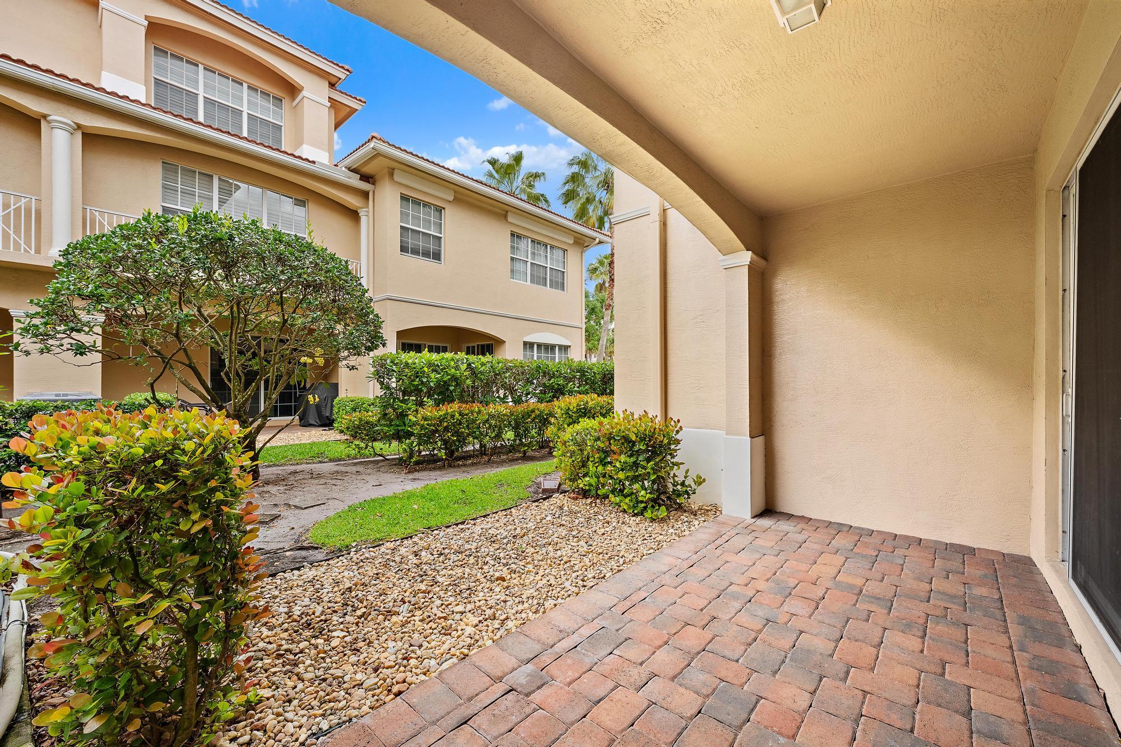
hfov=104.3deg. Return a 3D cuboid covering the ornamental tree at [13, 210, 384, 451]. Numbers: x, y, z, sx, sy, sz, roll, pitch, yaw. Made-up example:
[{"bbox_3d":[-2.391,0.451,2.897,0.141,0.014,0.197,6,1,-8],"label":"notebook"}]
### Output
[{"bbox_3d":[-4.030,-0.350,5.410,3.500,3.360,3.500,0,0,0],"label":"ornamental tree"}]

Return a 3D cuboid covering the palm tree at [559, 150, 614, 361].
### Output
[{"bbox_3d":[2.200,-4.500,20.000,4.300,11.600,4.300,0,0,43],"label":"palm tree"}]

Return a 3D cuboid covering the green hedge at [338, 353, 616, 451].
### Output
[{"bbox_3d":[-0.856,0.500,8.068,1.300,1.660,5.200,0,0,43],"label":"green hedge"}]

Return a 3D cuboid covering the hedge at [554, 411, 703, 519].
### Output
[{"bbox_3d":[0.623,0.870,4.731,1.400,0.920,0.650,0,0,43],"label":"hedge"}]

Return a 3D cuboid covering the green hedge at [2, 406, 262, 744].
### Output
[{"bbox_3d":[-1.823,0.770,1.858,1.300,1.120,0.650,0,0,43],"label":"green hedge"}]

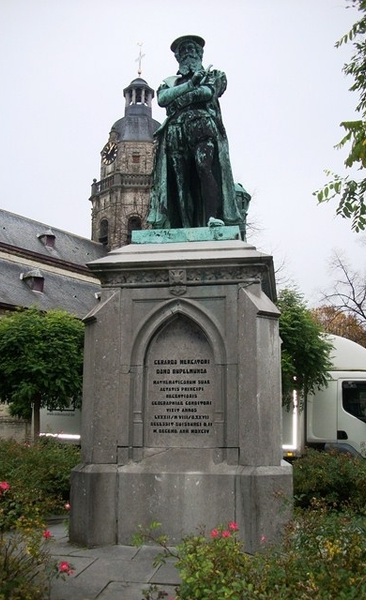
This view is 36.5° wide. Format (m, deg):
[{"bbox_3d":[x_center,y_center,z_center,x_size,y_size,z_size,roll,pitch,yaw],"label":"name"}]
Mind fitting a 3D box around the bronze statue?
[{"bbox_3d":[0.152,-2.377,8.049,1.243,3.284,1.021,-2,-13,10],"label":"bronze statue"}]

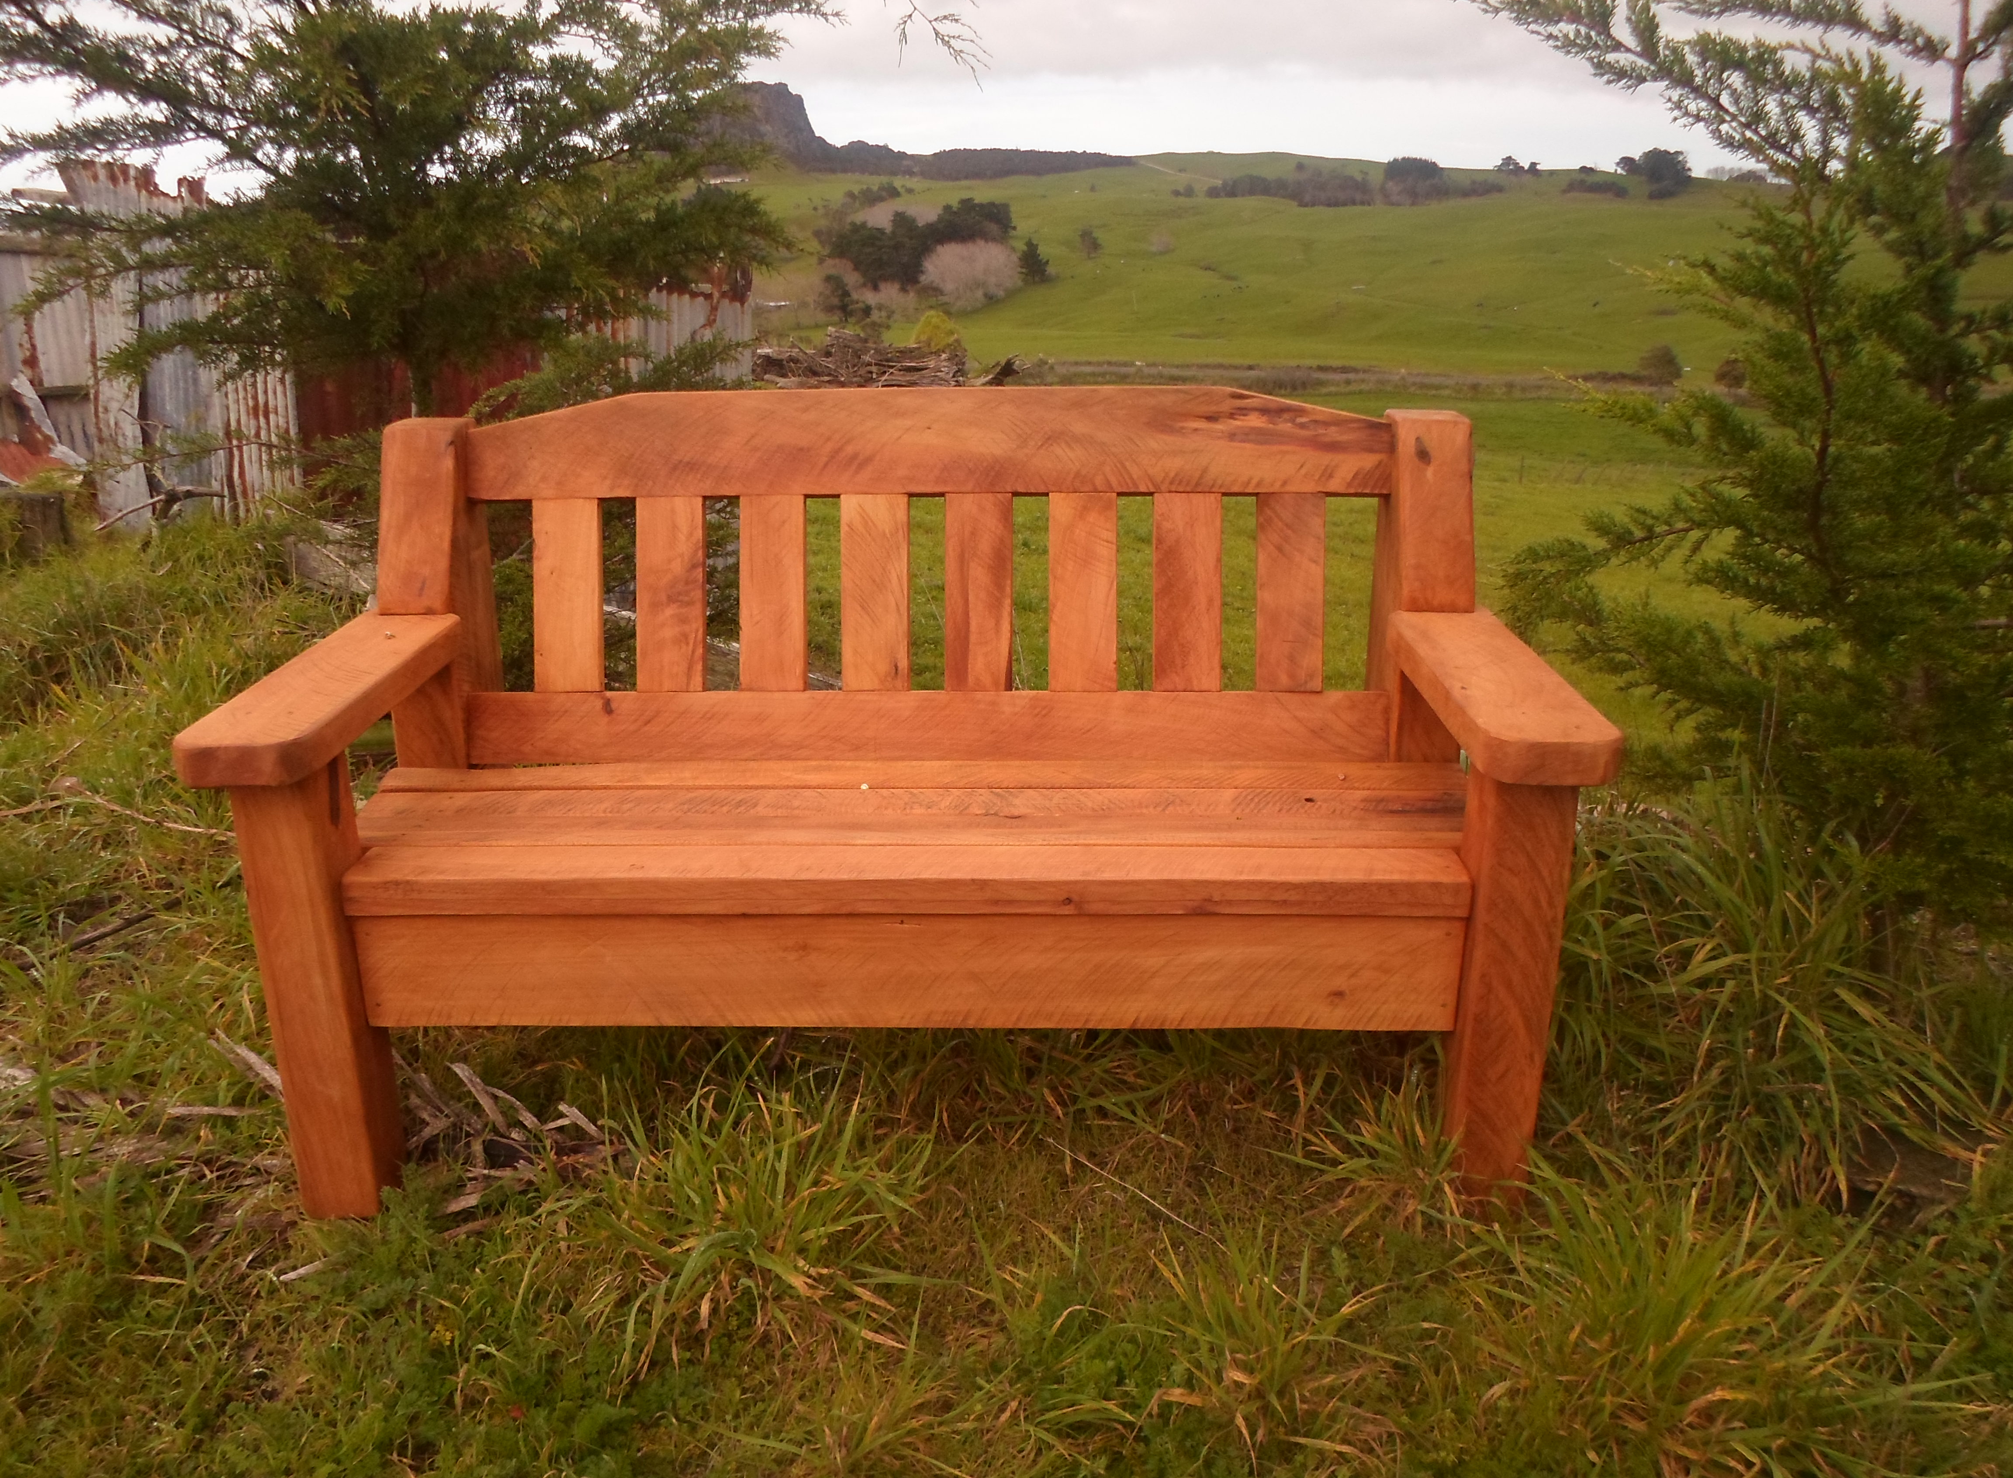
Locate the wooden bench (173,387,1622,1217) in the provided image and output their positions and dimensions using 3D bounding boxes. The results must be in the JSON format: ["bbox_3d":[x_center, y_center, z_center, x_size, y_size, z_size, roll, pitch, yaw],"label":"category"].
[{"bbox_3d":[-0.121,0.067,2.003,1.627,1.015,0.706,0,18,1],"label":"wooden bench"}]

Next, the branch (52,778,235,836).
[{"bbox_3d":[-1.907,0.151,3.212,0.726,0.045,0.080,10,21,29],"label":"branch"}]

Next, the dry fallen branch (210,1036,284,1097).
[{"bbox_3d":[-1.134,0.492,2.180,0.278,0.040,0.055,15,23,39],"label":"dry fallen branch"}]

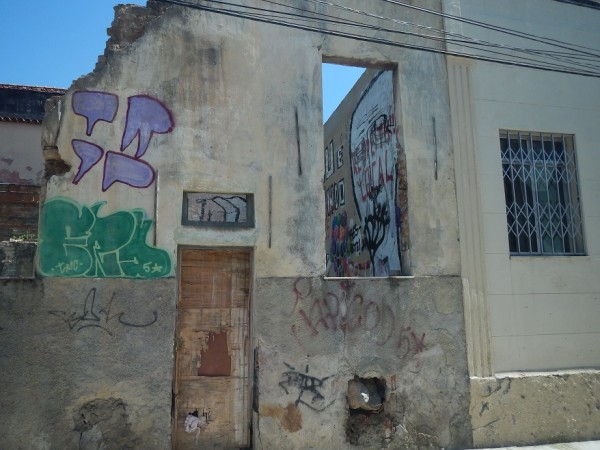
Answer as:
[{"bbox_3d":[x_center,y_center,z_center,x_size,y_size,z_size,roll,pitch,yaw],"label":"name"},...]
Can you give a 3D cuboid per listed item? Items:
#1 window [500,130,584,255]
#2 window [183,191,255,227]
[{"bbox_3d":[3.099,-0.413,6.175,1.113,1.591,0.140,1,-9,-14],"label":"window"},{"bbox_3d":[-0.856,-0.162,5.138,0.750,0.371,0.100,1,-9,-14],"label":"window"}]

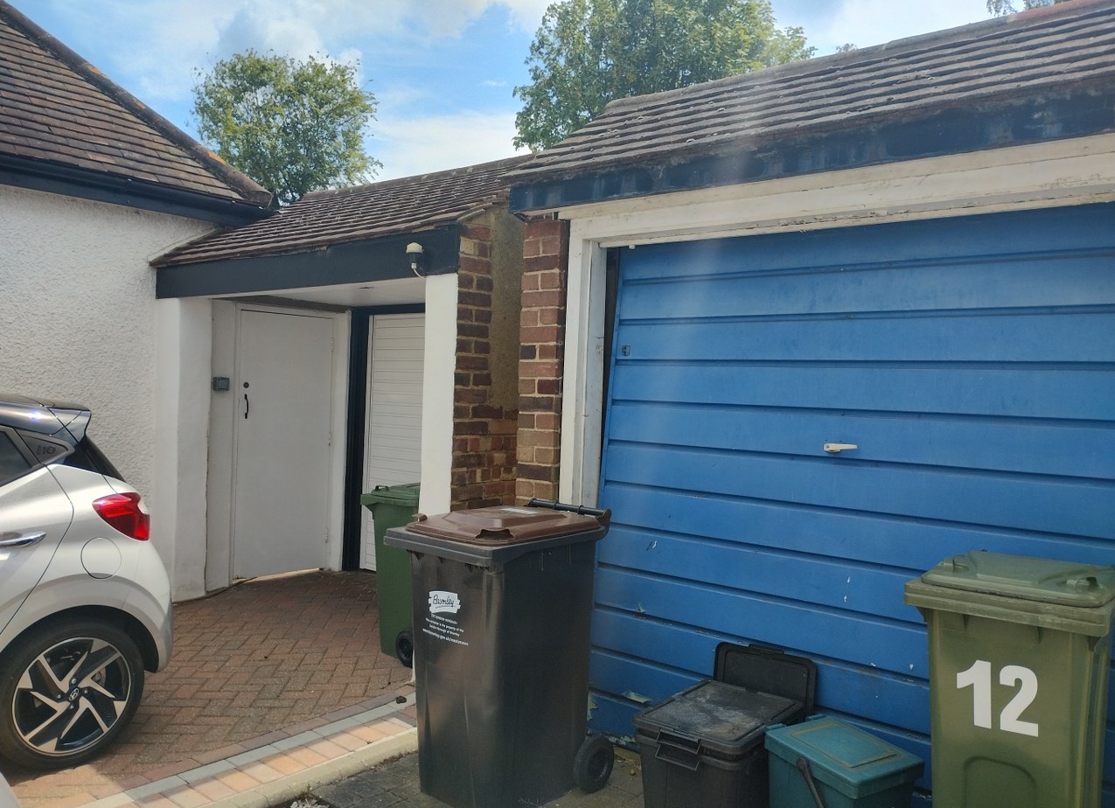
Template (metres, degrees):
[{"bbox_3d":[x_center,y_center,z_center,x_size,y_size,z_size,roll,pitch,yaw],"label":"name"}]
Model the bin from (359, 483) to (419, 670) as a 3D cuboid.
[{"bbox_3d":[-0.709,0.903,4.944,0.490,0.940,0.570,1,1,-45],"label":"bin"}]

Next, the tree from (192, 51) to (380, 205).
[{"bbox_3d":[-6.076,-3.416,20.027,4.300,8.900,4.300,2,1,0],"label":"tree"}]

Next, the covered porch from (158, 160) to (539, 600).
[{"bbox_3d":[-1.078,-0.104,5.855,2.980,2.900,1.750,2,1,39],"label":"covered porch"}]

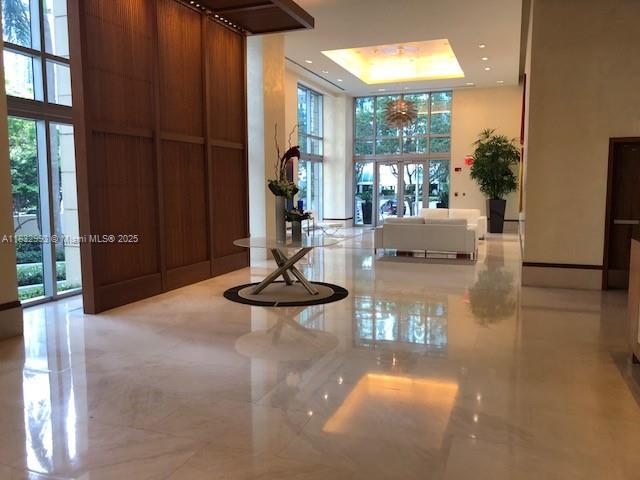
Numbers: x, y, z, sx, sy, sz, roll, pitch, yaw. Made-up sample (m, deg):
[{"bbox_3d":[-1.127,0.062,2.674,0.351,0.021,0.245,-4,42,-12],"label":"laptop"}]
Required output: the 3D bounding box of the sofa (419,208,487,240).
[{"bbox_3d":[4.004,-0.501,15.971,2.219,0.872,0.903,2,6,20],"label":"sofa"}]

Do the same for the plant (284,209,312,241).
[{"bbox_3d":[-0.313,-0.200,7.446,0.383,0.483,0.321,2,6,20],"label":"plant"}]

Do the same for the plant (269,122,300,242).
[{"bbox_3d":[-0.523,-0.819,7.569,0.459,1.692,0.367,2,6,20],"label":"plant"}]

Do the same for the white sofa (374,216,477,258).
[{"bbox_3d":[2.399,-0.066,11.709,2.203,0.857,0.903,2,6,20],"label":"white sofa"}]

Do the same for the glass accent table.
[{"bbox_3d":[-0.480,0.403,7.602,1.573,0.750,1.573,0,6,0],"label":"glass accent table"}]

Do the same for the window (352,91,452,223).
[{"bbox_3d":[3.042,-2.937,19.512,3.718,5.018,0.150,2,6,20],"label":"window"}]

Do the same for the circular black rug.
[{"bbox_3d":[-0.490,0.770,7.641,1.827,0.012,1.827,0,6,0],"label":"circular black rug"}]

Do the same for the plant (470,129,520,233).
[{"bbox_3d":[5.929,-2.003,17.583,1.584,3.534,1.438,2,6,20],"label":"plant"}]

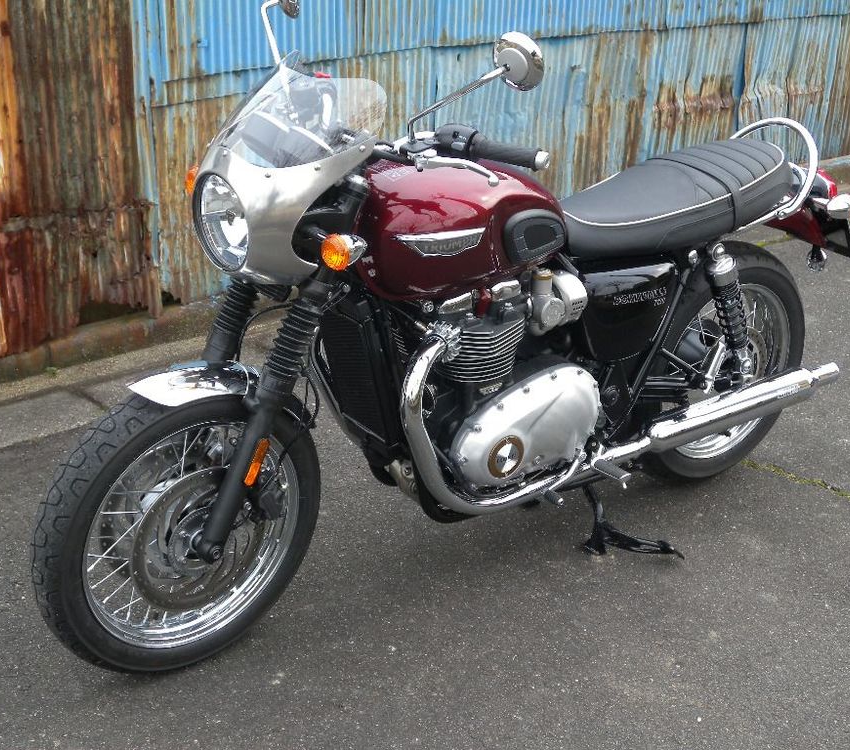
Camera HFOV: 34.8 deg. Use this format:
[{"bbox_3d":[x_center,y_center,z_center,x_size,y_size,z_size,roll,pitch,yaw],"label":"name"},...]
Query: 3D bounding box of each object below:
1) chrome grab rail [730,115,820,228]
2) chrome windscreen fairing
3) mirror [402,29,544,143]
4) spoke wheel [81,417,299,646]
[{"bbox_3d":[0.778,-0.507,3.290,0.245,0.215,0.296,-15,29,-31],"label":"chrome grab rail"},{"bbox_3d":[-0.265,-0.380,2.555,0.295,0.403,0.294,-18,31,-36],"label":"chrome windscreen fairing"},{"bbox_3d":[0.097,-0.507,2.410,0.250,0.230,0.150,22,32,38],"label":"mirror"},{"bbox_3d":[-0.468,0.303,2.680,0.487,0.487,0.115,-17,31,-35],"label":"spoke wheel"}]

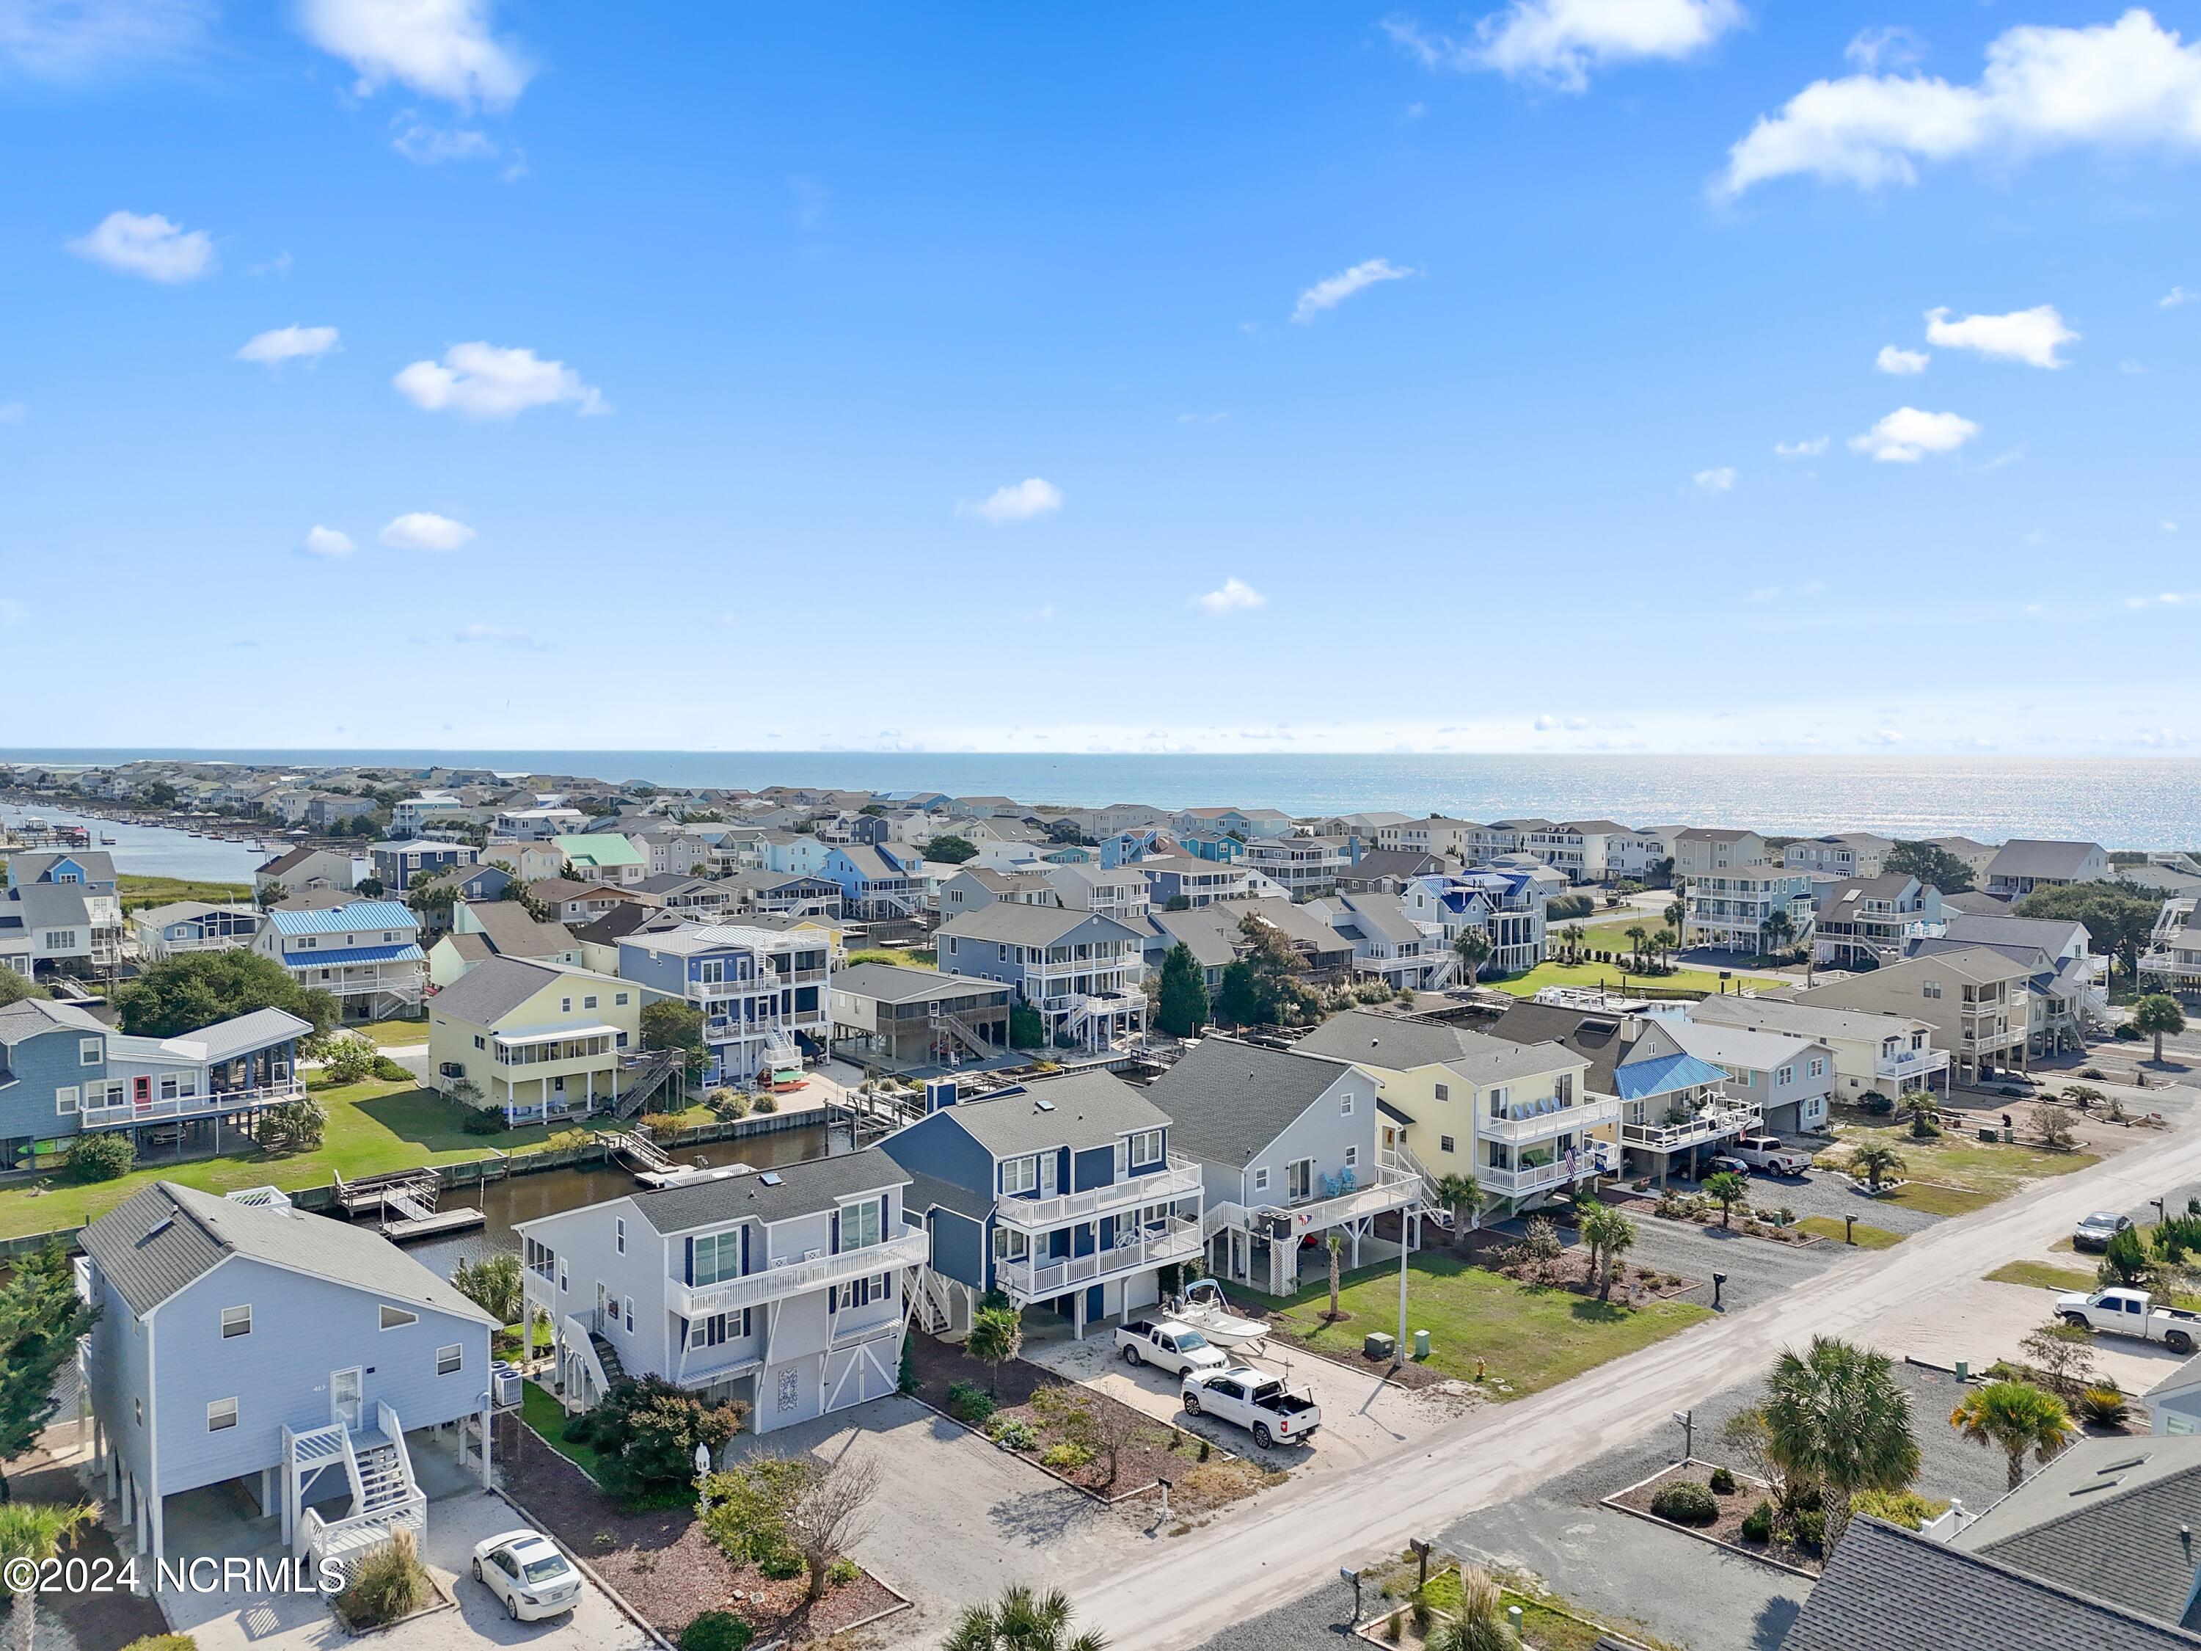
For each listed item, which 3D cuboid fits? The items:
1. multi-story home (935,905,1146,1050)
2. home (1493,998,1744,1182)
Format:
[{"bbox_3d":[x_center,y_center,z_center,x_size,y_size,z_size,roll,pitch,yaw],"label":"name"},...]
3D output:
[{"bbox_3d":[-4.809,13.252,143.412,12.450,11.100,19.500,-2,4,-41],"label":"multi-story home"},{"bbox_3d":[33.690,17.020,101.130,11.100,8.900,15.800,-2,4,-37],"label":"home"}]

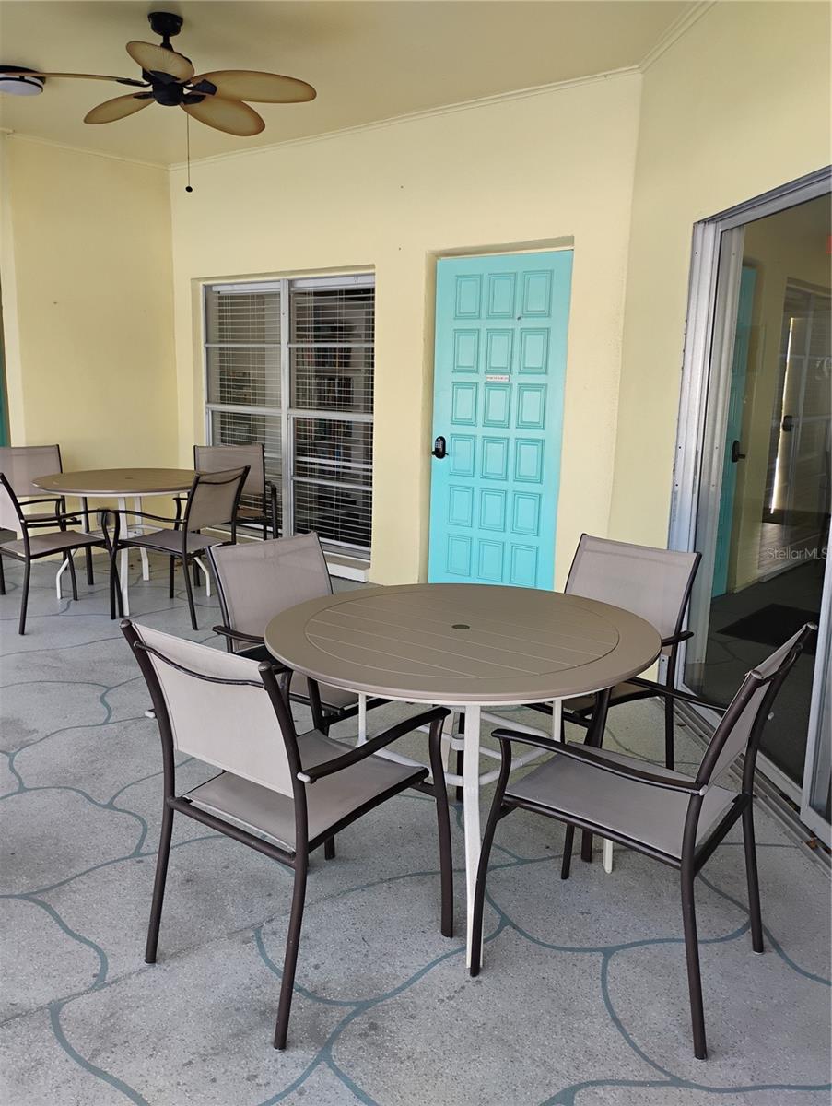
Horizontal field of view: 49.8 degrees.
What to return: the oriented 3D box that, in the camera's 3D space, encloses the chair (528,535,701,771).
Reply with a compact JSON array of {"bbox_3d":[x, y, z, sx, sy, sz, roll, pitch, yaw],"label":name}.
[{"bbox_3d":[0.549,0.417,2.958,0.620,0.874,0.555,-10,16,-43],"label":"chair"}]

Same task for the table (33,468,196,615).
[{"bbox_3d":[-1.745,-0.083,5.497,1.073,0.731,1.073,1,12,0],"label":"table"}]

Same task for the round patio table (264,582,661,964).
[{"bbox_3d":[0.118,0.566,2.550,1.073,0.731,1.073,1,12,0],"label":"round patio table"}]

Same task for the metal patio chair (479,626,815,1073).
[{"bbox_3d":[0.537,0.585,2.145,0.620,0.874,0.555,9,14,34],"label":"metal patio chair"}]

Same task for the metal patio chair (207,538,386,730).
[{"bbox_3d":[-0.298,0.404,2.935,0.620,0.874,0.555,11,15,39],"label":"metal patio chair"}]

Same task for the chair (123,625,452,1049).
[{"bbox_3d":[-0.297,0.565,2.158,0.555,0.874,0.620,10,15,37],"label":"chair"}]

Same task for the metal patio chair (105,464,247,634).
[{"bbox_3d":[-1.336,-0.069,5.118,0.620,0.874,0.555,6,13,22],"label":"metal patio chair"}]

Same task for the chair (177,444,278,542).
[{"bbox_3d":[-1.249,-0.274,6.113,0.555,0.874,0.620,-2,12,-14],"label":"chair"}]

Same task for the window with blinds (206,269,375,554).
[{"bbox_3d":[-0.943,-1.037,6.523,1.757,1.836,0.093,11,15,38],"label":"window with blinds"}]

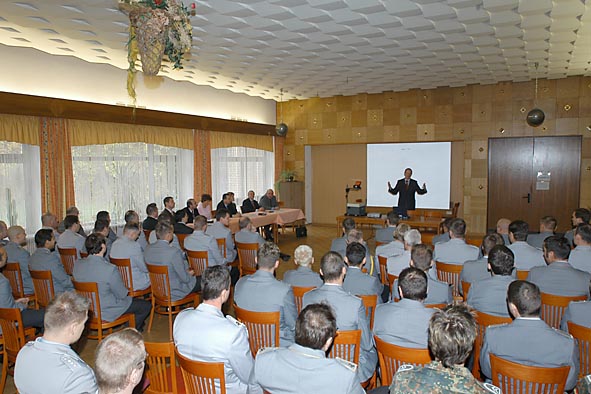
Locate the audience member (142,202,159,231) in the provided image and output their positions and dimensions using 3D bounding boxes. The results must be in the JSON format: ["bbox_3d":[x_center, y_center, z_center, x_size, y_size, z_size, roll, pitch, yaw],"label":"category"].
[{"bbox_3d":[-2.246,0.771,7.201,0.530,1.340,0.800,3,6,32],"label":"audience member"}]

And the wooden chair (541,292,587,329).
[{"bbox_3d":[2.415,1.253,3.801,0.450,0.870,0.500,2,6,24],"label":"wooden chair"}]

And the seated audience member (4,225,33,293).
[{"bbox_3d":[-3.235,0.948,5.131,0.520,1.250,0.760,3,6,30],"label":"seated audience member"}]

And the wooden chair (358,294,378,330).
[{"bbox_3d":[0.556,1.235,3.812,0.450,0.870,0.500,1,5,14],"label":"wooden chair"}]

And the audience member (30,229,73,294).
[{"bbox_3d":[-2.646,1.005,4.894,0.520,1.320,0.800,3,6,31],"label":"audience member"}]

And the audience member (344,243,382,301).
[{"bbox_3d":[0.604,1.018,3.762,0.520,1.290,0.820,1,5,22],"label":"audience member"}]

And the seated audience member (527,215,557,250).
[{"bbox_3d":[3.219,0.874,5.338,0.520,1.300,0.820,1,5,18],"label":"seated audience member"}]

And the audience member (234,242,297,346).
[{"bbox_3d":[-0.164,1.070,3.642,0.520,1.380,0.800,2,6,28],"label":"audience member"}]

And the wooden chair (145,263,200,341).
[{"bbox_3d":[-1.414,1.156,4.828,0.450,0.870,0.500,2,6,28],"label":"wooden chair"}]

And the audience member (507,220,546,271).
[{"bbox_3d":[2.592,0.932,4.626,0.540,1.350,0.800,2,6,27],"label":"audience member"}]

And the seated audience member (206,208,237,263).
[{"bbox_3d":[-0.955,0.818,6.461,0.520,1.300,0.820,3,6,41],"label":"seated audience member"}]

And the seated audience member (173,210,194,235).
[{"bbox_3d":[-1.664,0.831,6.718,0.540,1.260,0.800,3,7,34],"label":"seated audience member"}]

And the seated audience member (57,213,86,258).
[{"bbox_3d":[-2.974,0.897,6.008,0.530,1.330,0.800,3,6,31],"label":"seated audience member"}]

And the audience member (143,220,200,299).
[{"bbox_3d":[-1.383,0.924,4.980,0.540,1.320,0.820,3,6,40],"label":"audience member"}]

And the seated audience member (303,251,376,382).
[{"bbox_3d":[0.391,1.078,3.370,0.540,1.350,0.800,2,6,27],"label":"seated audience member"}]

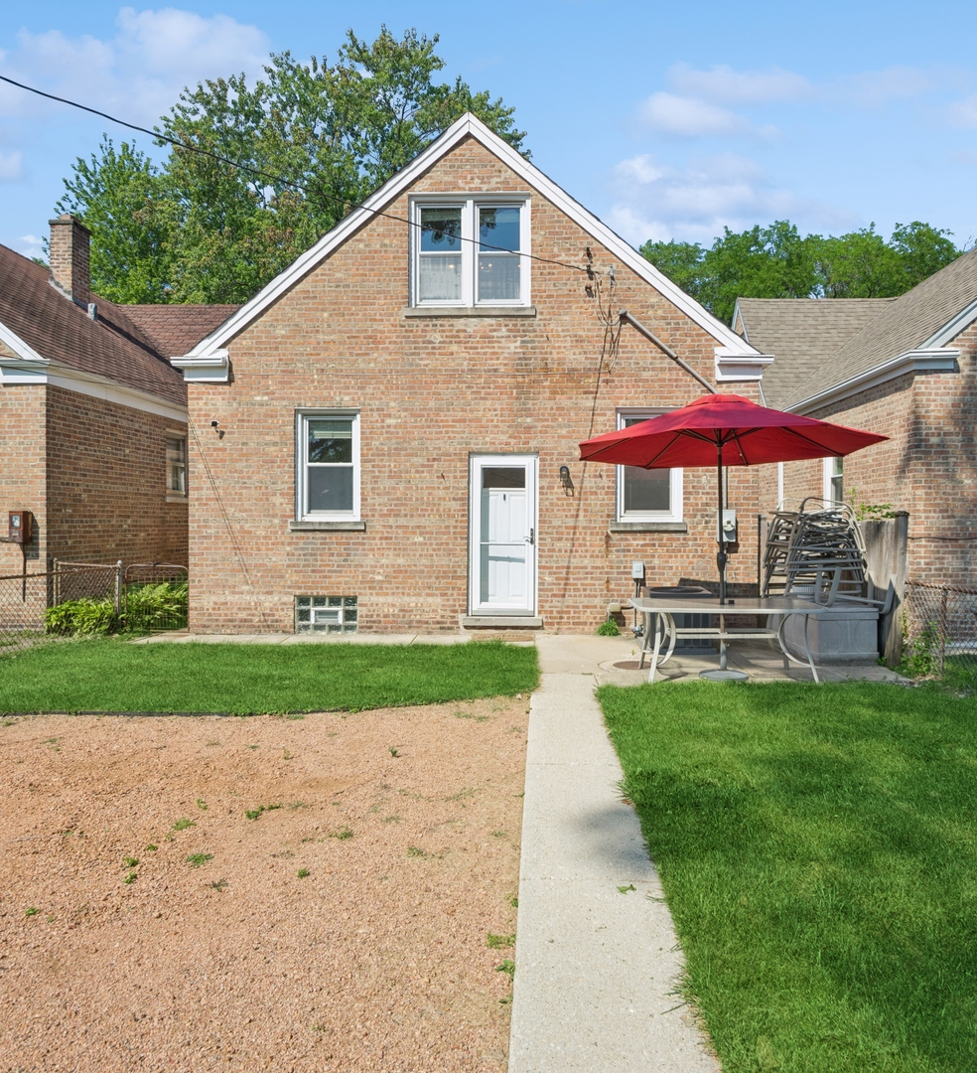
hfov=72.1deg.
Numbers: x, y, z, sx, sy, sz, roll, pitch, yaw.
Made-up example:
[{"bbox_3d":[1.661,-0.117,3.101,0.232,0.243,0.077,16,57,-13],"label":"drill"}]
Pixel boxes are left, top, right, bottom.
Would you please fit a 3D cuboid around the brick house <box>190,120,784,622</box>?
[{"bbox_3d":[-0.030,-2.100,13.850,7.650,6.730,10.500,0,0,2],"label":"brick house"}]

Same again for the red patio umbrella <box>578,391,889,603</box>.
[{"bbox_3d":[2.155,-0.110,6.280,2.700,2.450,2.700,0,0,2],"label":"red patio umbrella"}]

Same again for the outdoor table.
[{"bbox_3d":[2.180,0.980,6.280,1.730,0.690,1.050,0,0,2],"label":"outdoor table"}]

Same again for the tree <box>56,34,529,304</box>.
[{"bbox_3d":[-7.200,-8.500,24.500,16.500,19.600,15.500,0,0,2],"label":"tree"}]

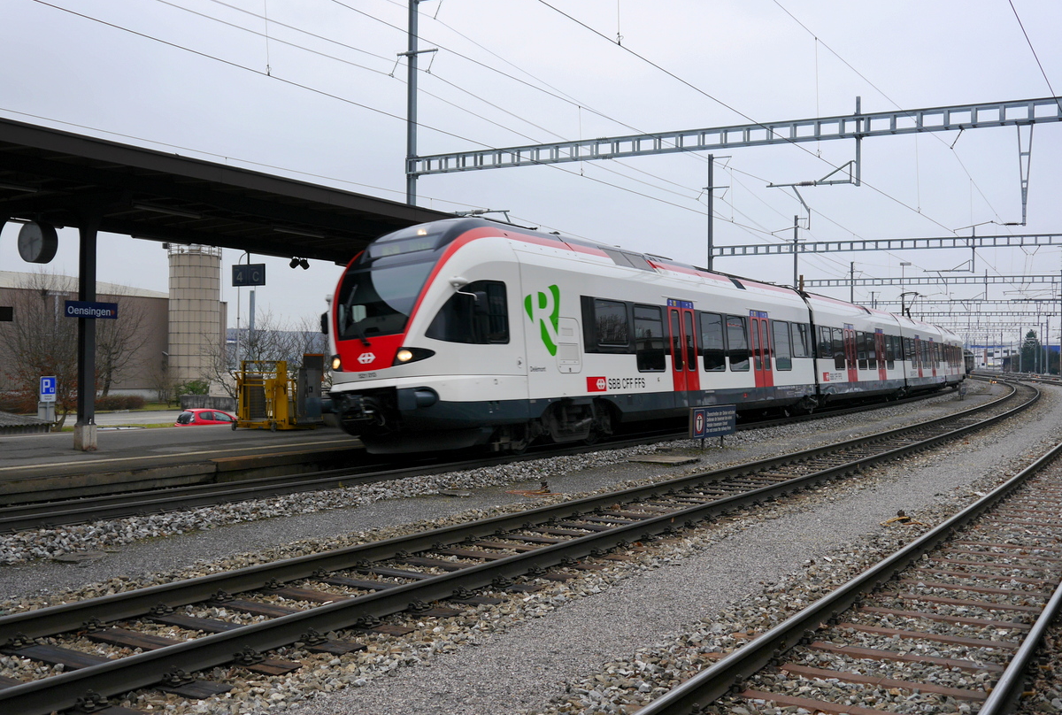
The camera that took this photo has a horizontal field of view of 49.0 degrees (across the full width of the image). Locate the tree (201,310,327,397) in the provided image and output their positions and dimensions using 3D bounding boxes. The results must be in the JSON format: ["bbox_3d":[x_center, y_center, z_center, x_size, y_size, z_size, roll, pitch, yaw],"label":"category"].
[{"bbox_3d":[-11.673,0.465,51.000,5.500,5.300,5.200,0,0,-13],"label":"tree"}]

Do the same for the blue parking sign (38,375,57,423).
[{"bbox_3d":[-13.151,1.672,31.700,0.540,2.400,0.140,0,0,7],"label":"blue parking sign"}]

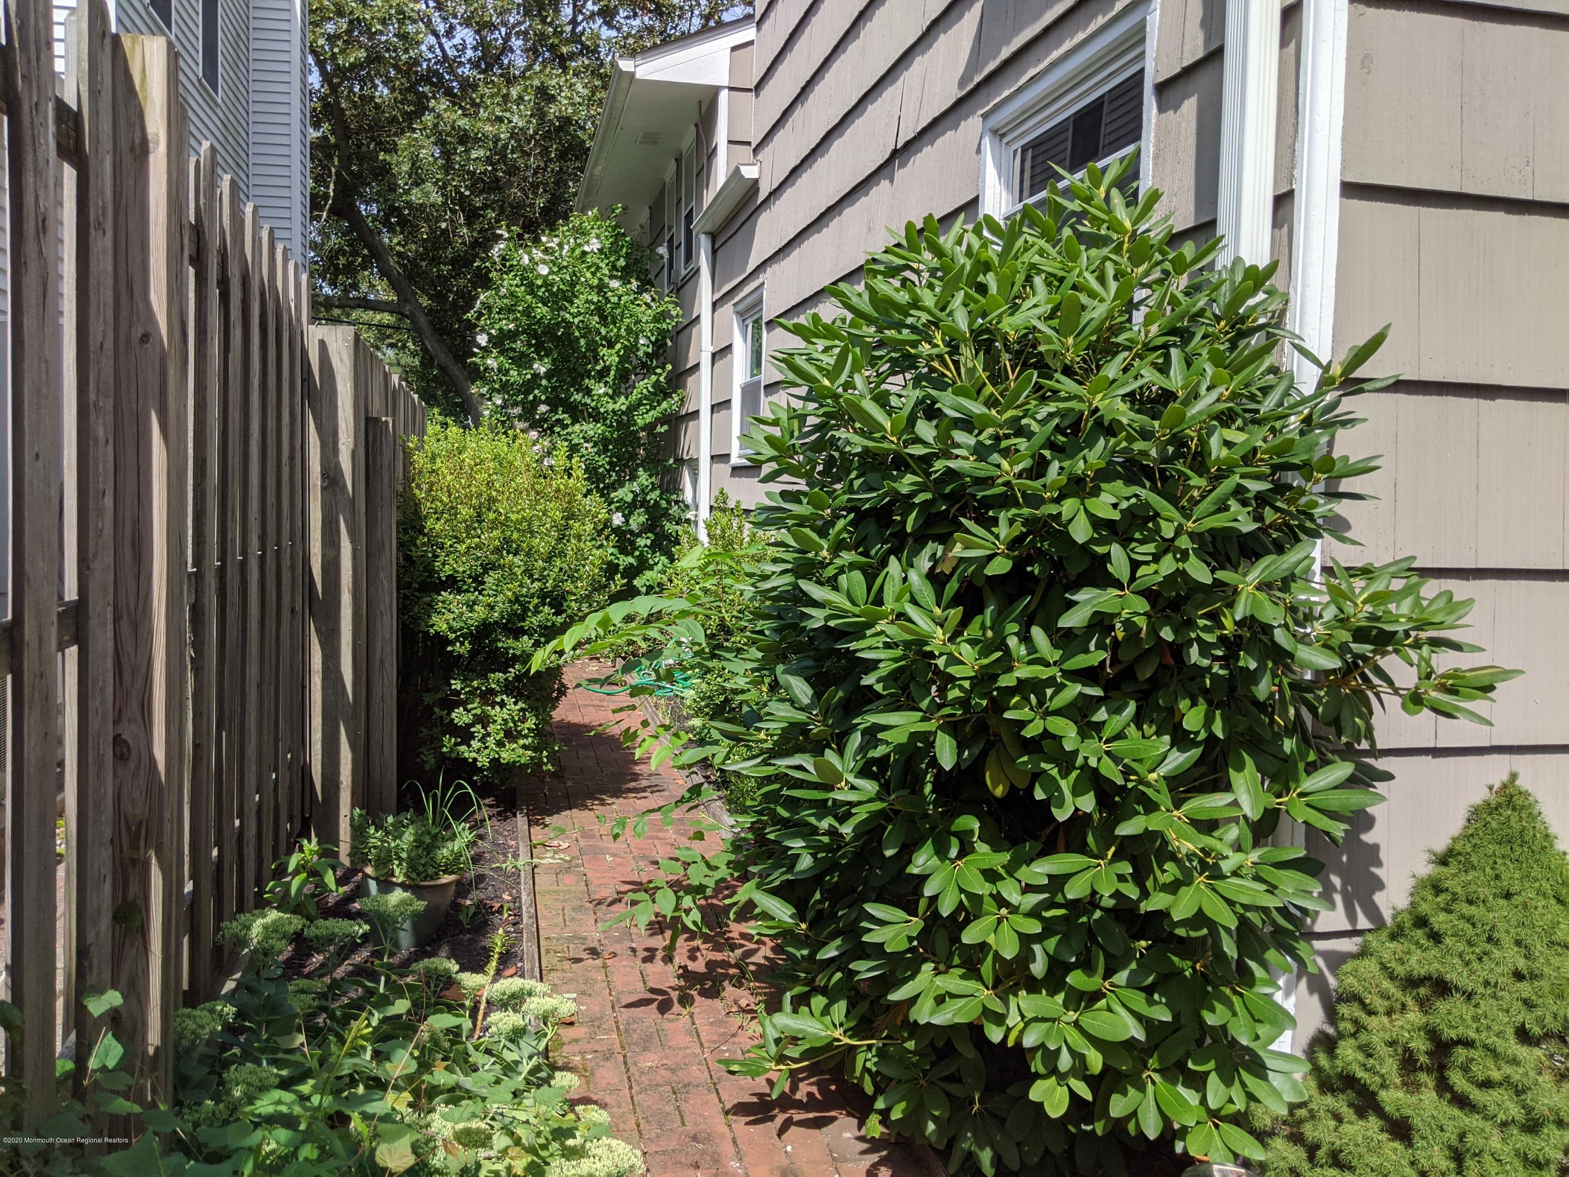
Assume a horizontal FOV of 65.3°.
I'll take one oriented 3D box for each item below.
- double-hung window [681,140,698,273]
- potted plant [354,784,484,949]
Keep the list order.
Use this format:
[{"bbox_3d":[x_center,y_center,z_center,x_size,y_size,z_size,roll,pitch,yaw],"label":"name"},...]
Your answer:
[{"bbox_3d":[-0.806,-3.275,10.578,0.100,1.140,0.800,0,5,-13],"label":"double-hung window"},{"bbox_3d":[-1.119,0.817,3.713,0.380,0.430,0.360,0,5,-13],"label":"potted plant"}]

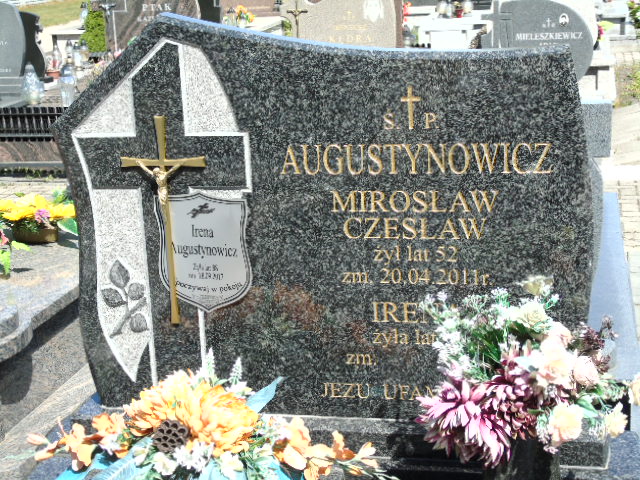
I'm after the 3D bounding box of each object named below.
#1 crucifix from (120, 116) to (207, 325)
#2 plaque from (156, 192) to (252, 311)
[{"bbox_3d":[-0.306,-0.035,2.296,0.180,0.426,0.045,0,13,13],"label":"crucifix"},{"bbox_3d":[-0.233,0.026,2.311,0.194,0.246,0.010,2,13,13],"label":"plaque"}]

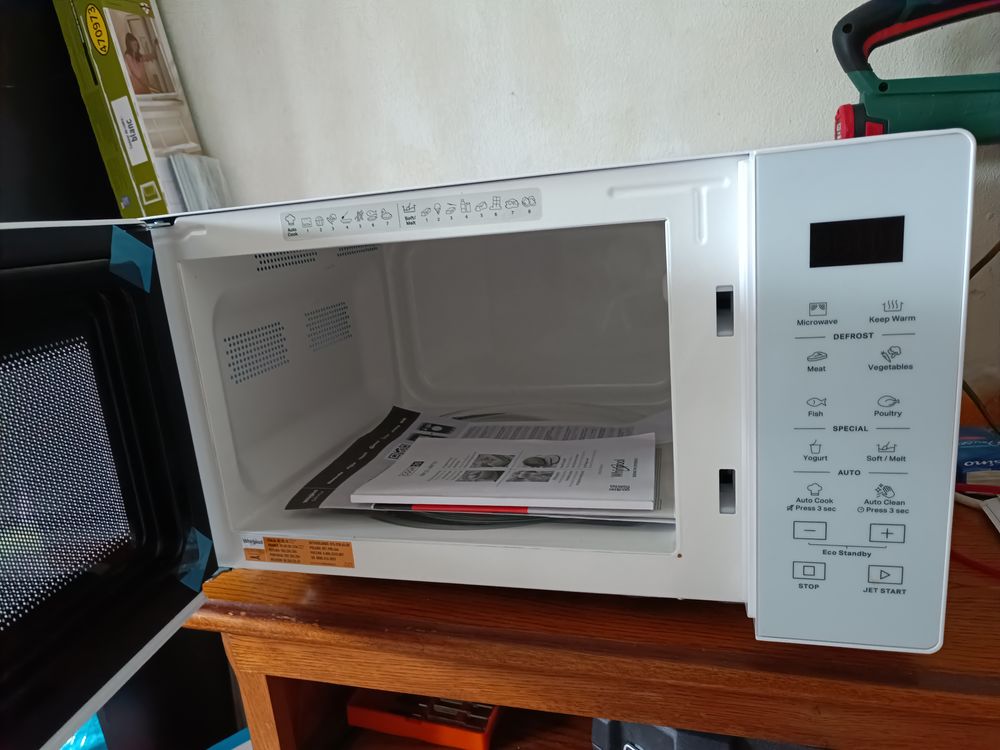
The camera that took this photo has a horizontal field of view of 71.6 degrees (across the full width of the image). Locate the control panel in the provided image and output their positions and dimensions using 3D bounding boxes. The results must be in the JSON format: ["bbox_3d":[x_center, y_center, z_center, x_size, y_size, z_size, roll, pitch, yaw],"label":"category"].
[{"bbox_3d":[0.178,0.016,0.355,0.091,0.260,0.032,-1,14,17],"label":"control panel"}]

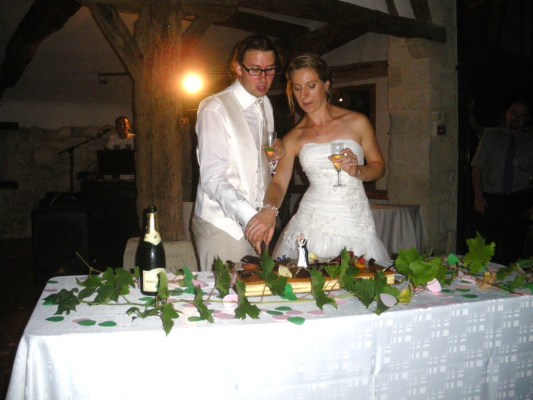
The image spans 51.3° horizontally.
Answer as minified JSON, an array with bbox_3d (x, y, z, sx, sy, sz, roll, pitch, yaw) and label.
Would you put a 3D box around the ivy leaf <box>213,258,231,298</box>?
[{"bbox_3d":[-0.151,0.266,1.900,0.040,0.140,0.080,3,6,30],"label":"ivy leaf"}]

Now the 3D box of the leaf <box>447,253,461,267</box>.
[{"bbox_3d":[0.789,0.252,2.340,0.053,0.052,0.015,0,5,5],"label":"leaf"}]

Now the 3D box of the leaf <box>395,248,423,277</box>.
[{"bbox_3d":[0.546,0.242,2.130,0.110,0.105,0.050,0,5,5],"label":"leaf"}]

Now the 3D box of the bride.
[{"bbox_3d":[0.264,0.197,2.480,0.760,1.650,0.740,1,5,14],"label":"bride"}]

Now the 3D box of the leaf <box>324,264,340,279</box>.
[{"bbox_3d":[0.231,0.250,1.940,0.056,0.046,0.040,-1,5,-6],"label":"leaf"}]

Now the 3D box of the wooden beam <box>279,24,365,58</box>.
[{"bbox_3d":[0.590,-1.690,5.950,0.220,0.240,1.500,-1,5,-16],"label":"wooden beam"}]

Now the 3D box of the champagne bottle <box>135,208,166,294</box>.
[{"bbox_3d":[-0.401,0.179,1.965,0.089,0.308,0.089,-1,5,-10],"label":"champagne bottle"}]

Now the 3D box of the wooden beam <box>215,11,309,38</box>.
[{"bbox_3d":[-0.045,-1.574,5.000,1.000,0.180,0.200,-5,7,-41],"label":"wooden beam"}]

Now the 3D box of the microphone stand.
[{"bbox_3d":[-1.912,0.023,5.700,0.560,1.480,0.500,-2,5,-14],"label":"microphone stand"}]

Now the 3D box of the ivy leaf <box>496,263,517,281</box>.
[{"bbox_3d":[0.909,0.271,2.100,0.070,0.058,0.050,1,5,17],"label":"ivy leaf"}]

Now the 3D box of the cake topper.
[{"bbox_3d":[0.134,0.191,2.060,0.046,0.125,0.040,0,5,6],"label":"cake topper"}]

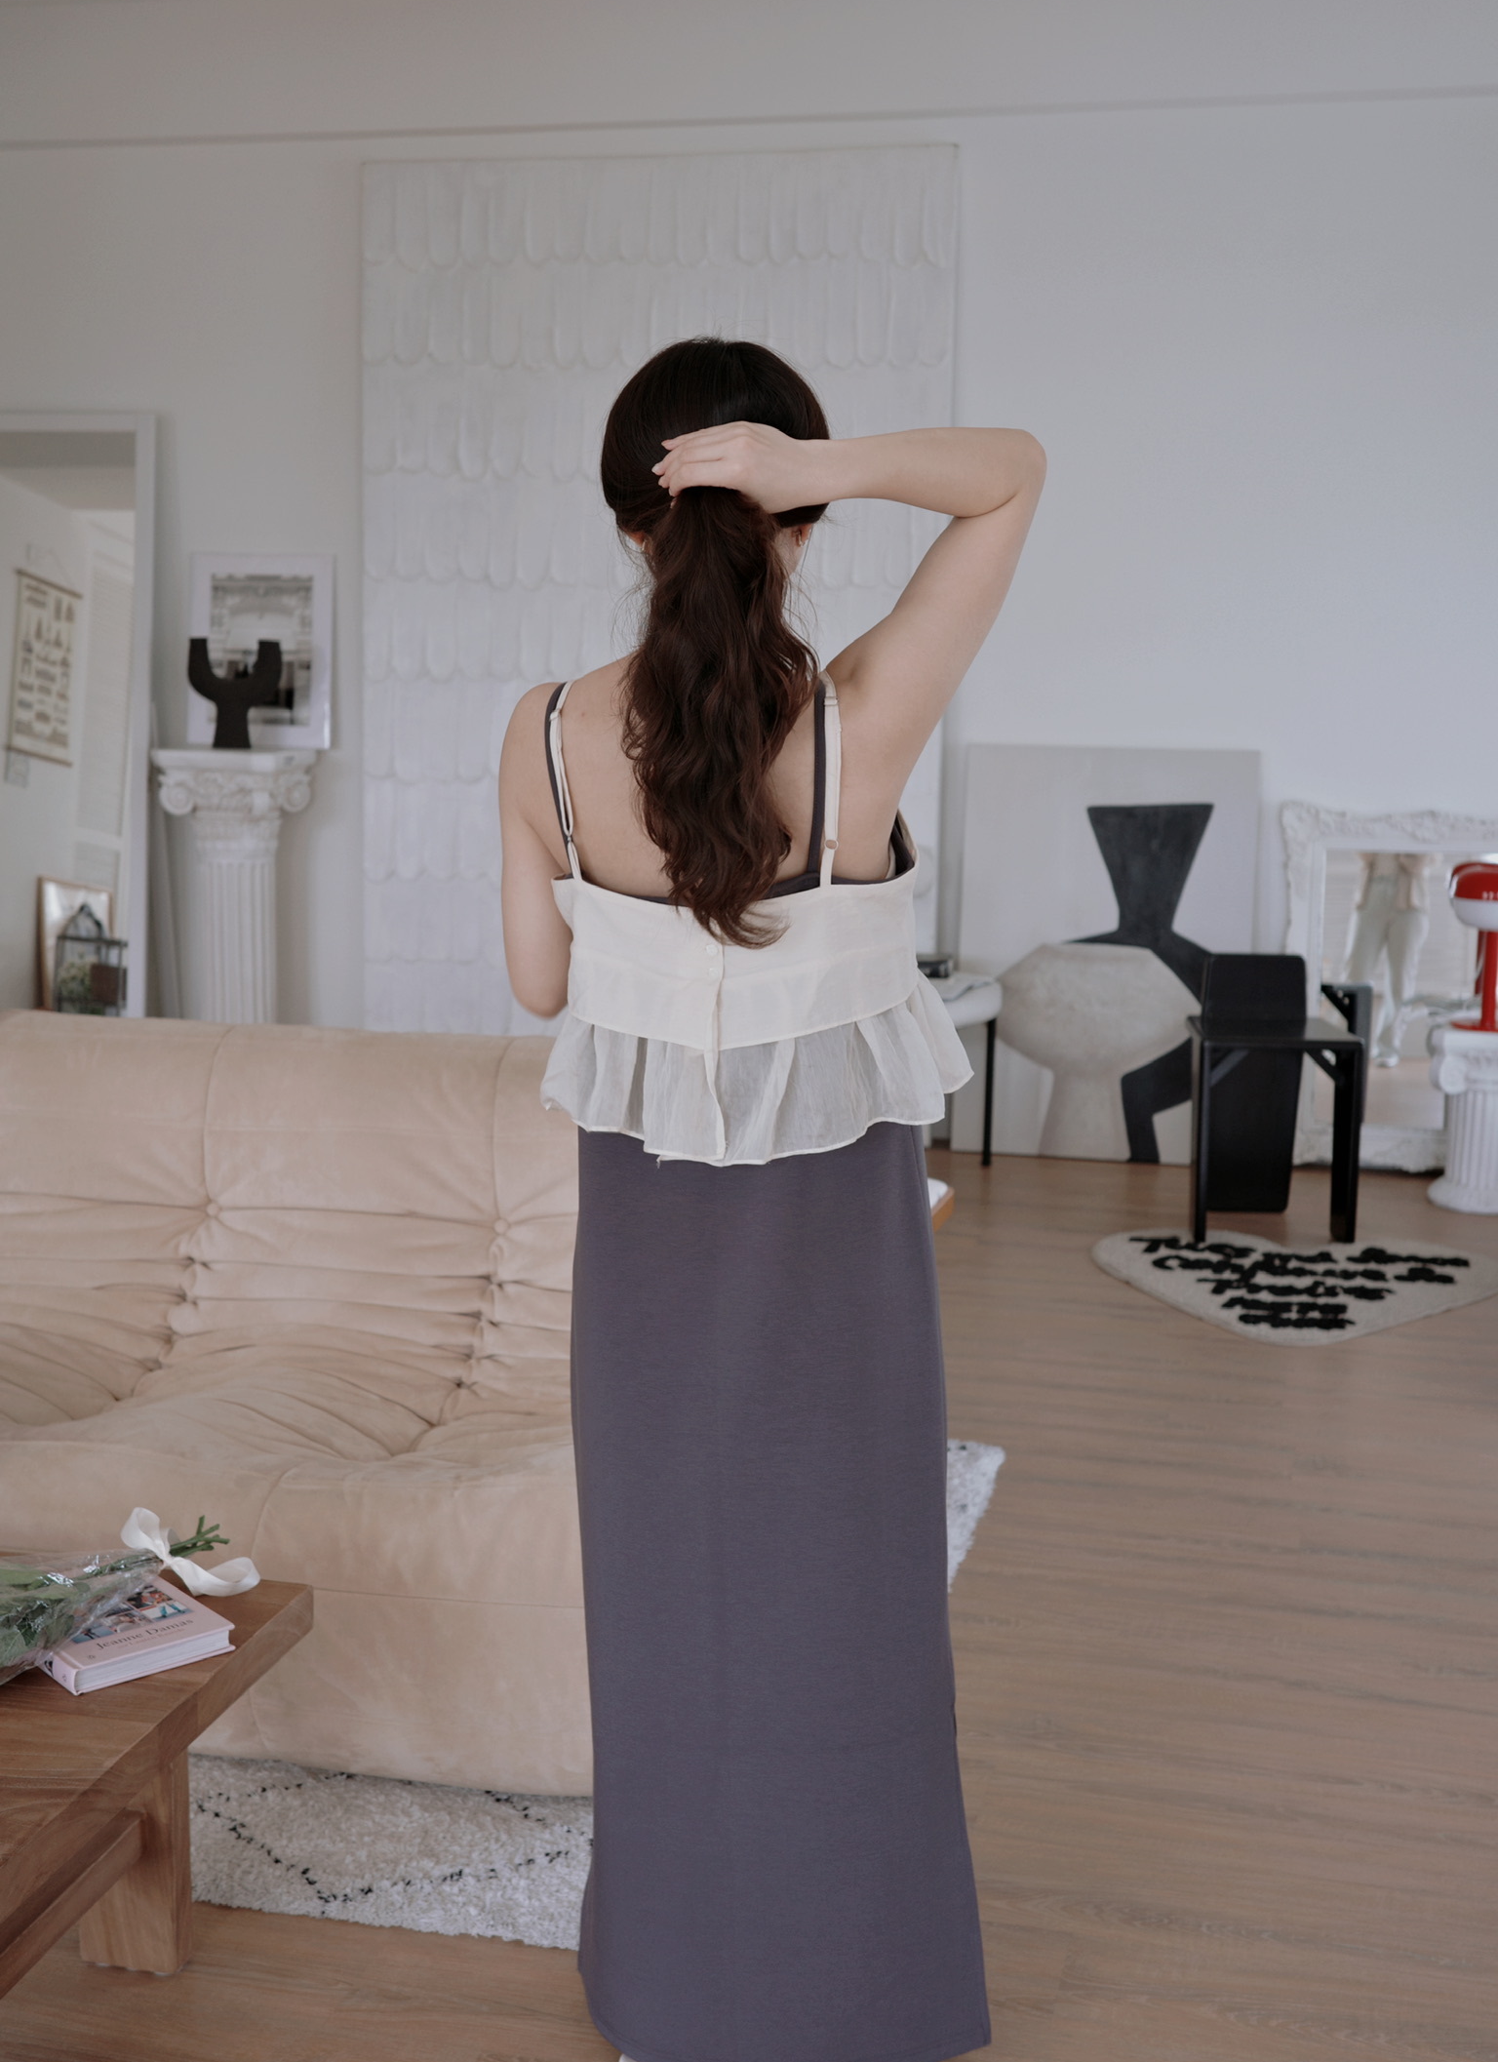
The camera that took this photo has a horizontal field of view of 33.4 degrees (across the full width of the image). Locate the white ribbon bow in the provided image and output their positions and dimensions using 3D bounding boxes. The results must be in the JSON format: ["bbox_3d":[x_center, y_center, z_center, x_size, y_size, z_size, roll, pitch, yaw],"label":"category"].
[{"bbox_3d":[-0.603,0.562,2.688,0.152,0.087,0.068,0,9,-8],"label":"white ribbon bow"}]

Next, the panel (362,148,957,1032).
[{"bbox_3d":[-0.278,-1.017,6.750,1.638,2.599,0.052,3,9,15],"label":"panel"}]

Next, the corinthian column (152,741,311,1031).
[{"bbox_3d":[-1.412,-0.258,6.902,0.326,1.013,0.326,3,9,15],"label":"corinthian column"}]

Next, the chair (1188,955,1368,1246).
[{"bbox_3d":[1.210,0.151,5.861,0.383,0.609,0.430,1,9,-1],"label":"chair"}]

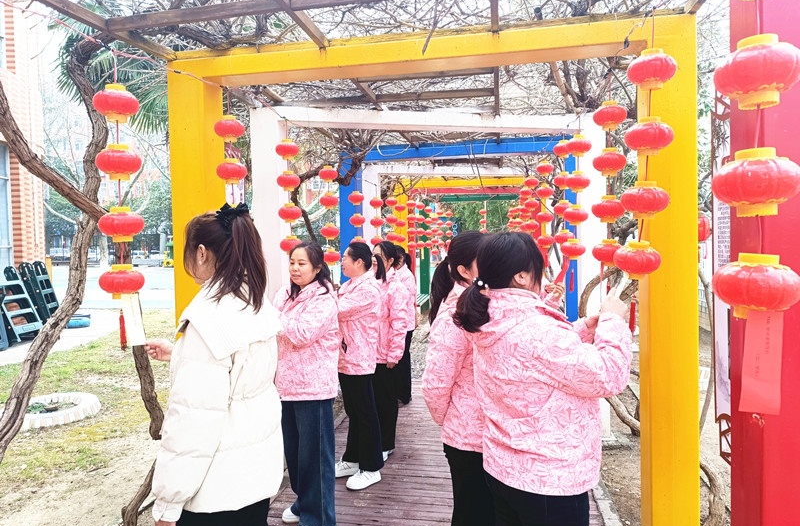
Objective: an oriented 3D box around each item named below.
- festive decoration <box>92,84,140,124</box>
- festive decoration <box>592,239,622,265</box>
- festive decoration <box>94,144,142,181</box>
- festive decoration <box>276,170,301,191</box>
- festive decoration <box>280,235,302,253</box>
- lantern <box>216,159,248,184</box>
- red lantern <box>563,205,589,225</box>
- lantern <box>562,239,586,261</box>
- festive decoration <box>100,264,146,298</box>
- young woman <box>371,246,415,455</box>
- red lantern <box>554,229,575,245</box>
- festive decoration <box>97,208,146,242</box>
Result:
[{"bbox_3d":[-1.124,-0.633,2.200,0.165,0.144,0.165,-1,2,0],"label":"festive decoration"},{"bbox_3d":[1.110,-0.053,2.940,0.165,0.144,0.165,-1,2,0],"label":"festive decoration"},{"bbox_3d":[-1.115,-0.399,2.200,0.165,0.144,0.165,-1,2,0],"label":"festive decoration"},{"bbox_3d":[-0.841,-0.618,4.200,0.172,0.147,0.172,-1,1,0],"label":"festive decoration"},{"bbox_3d":[-0.820,-0.128,4.200,0.172,0.147,0.172,-1,1,0],"label":"festive decoration"},{"bbox_3d":[-0.944,-0.515,3.120,0.165,0.144,0.165,-1,2,0],"label":"lantern"},{"bbox_3d":[1.265,-0.341,3.980,0.172,0.147,0.172,-1,1,0],"label":"red lantern"},{"bbox_3d":[1.242,-0.095,3.970,0.172,0.147,0.172,-1,1,0],"label":"lantern"},{"bbox_3d":[-1.171,0.078,2.340,0.172,0.147,0.172,-1,1,0],"label":"festive decoration"},{"bbox_3d":[-0.087,0.649,4.220,0.380,1.630,0.480,-2,2,-20],"label":"young woman"},{"bbox_3d":[1.426,-0.215,4.800,0.172,0.147,0.172,-1,1,0],"label":"red lantern"},{"bbox_3d":[-1.174,-0.161,2.340,0.172,0.147,0.172,-1,1,0],"label":"festive decoration"}]

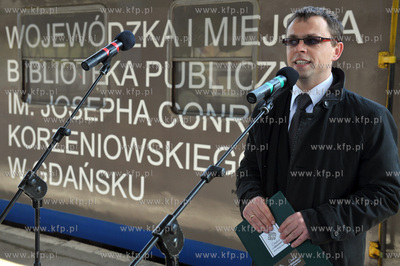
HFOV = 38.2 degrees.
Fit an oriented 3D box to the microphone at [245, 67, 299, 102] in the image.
[{"bbox_3d":[0.219,-0.140,1.710,0.070,0.070,0.245,6,25,38],"label":"microphone"}]

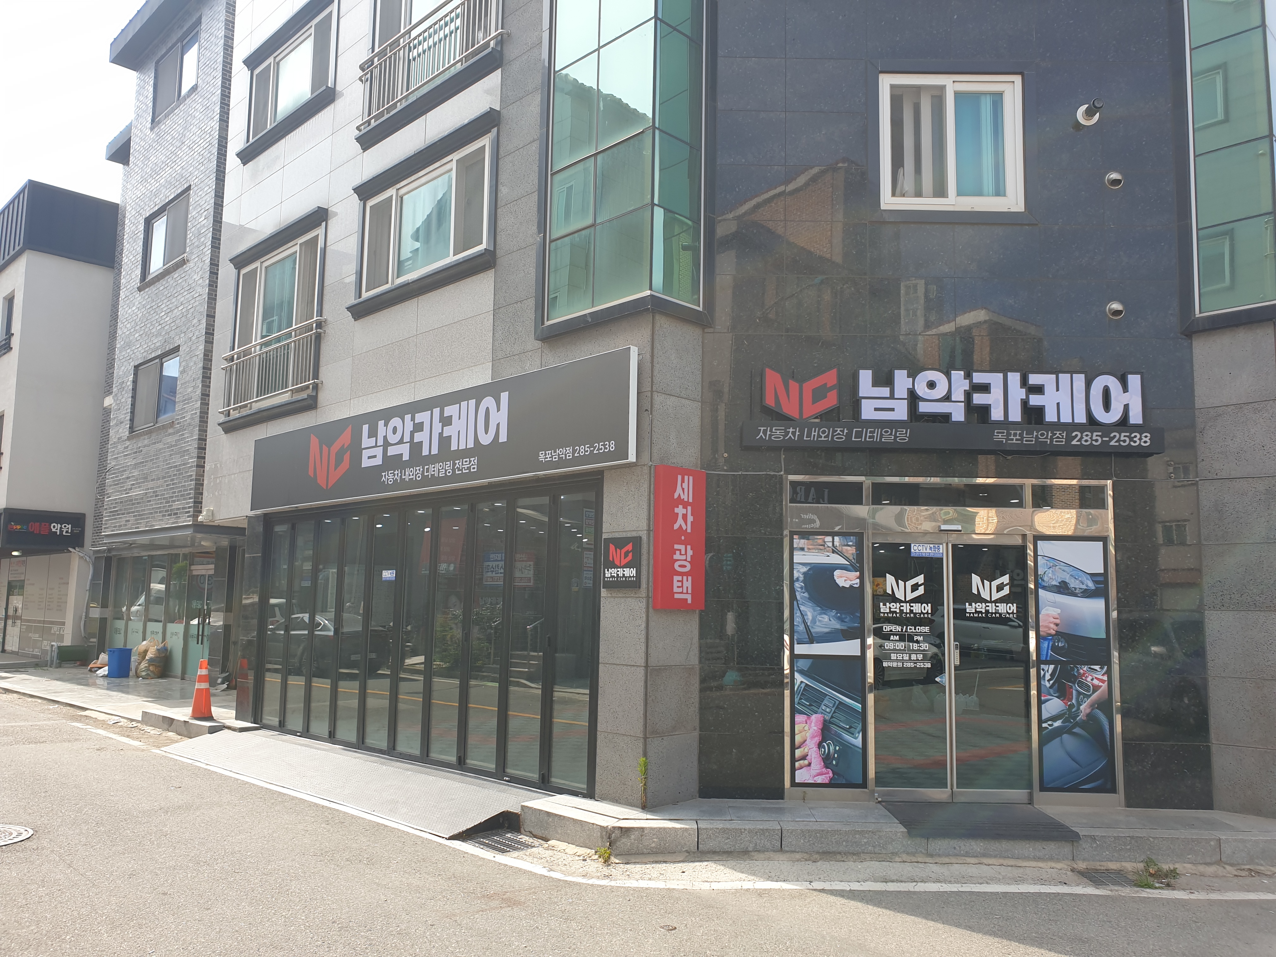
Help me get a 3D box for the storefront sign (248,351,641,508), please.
[{"bbox_3d":[-2.377,-0.305,9.541,6.586,0.888,0.090,-6,-10,44],"label":"storefront sign"}]

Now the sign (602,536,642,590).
[{"bbox_3d":[-0.114,0.645,7.291,0.397,0.386,0.040,-6,-10,45],"label":"sign"}]

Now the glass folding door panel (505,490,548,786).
[{"bbox_3d":[-0.917,1.332,8.133,0.456,2.326,0.050,-6,-10,45],"label":"glass folding door panel"}]

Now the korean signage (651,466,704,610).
[{"bbox_3d":[0.322,0.455,7.255,0.080,1.066,0.488,-6,-10,44],"label":"korean signage"}]

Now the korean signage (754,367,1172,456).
[{"bbox_3d":[2.505,-0.534,7.695,3.299,0.662,0.160,1,-7,1],"label":"korean signage"}]

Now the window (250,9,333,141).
[{"bbox_3d":[-4.555,-5.274,12.576,2.264,1.117,0.130,-6,-10,44],"label":"window"}]

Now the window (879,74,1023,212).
[{"bbox_3d":[2.643,-2.820,8.126,1.198,1.211,0.130,1,-7,1],"label":"window"}]

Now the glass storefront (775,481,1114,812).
[{"bbox_3d":[2.465,1.259,7.596,2.599,2.525,0.130,1,-7,1],"label":"glass storefront"}]

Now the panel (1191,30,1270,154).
[{"bbox_3d":[4.798,-3.123,7.770,0.506,0.928,0.050,-6,-10,45],"label":"panel"}]

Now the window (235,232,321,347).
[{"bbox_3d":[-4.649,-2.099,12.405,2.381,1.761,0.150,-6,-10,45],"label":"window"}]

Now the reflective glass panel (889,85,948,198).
[{"bbox_3d":[2.310,-2.771,7.889,0.468,0.984,0.040,1,-7,0],"label":"reflective glass panel"}]

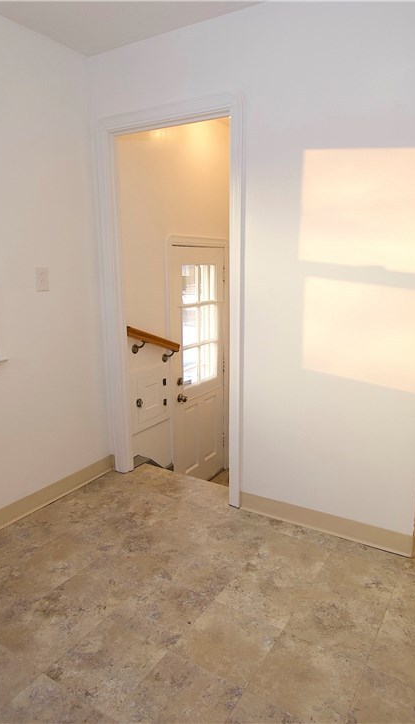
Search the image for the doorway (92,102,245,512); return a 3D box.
[{"bbox_3d":[-0.191,-0.281,2.566,0.930,2.090,0.140,6,13,31],"label":"doorway"}]

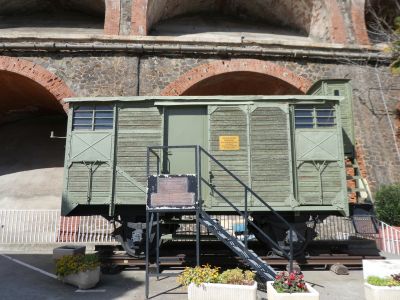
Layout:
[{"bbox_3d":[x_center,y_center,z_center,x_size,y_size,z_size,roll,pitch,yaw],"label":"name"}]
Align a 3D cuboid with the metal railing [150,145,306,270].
[{"bbox_3d":[0.416,1.106,4.868,2.560,2.230,0.880,-1,-8,1],"label":"metal railing"}]

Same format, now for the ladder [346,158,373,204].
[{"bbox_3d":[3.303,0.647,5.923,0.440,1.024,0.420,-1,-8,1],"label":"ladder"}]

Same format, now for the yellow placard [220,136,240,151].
[{"bbox_3d":[0.615,-0.136,5.761,0.420,0.295,0.015,-1,-8,1],"label":"yellow placard"}]

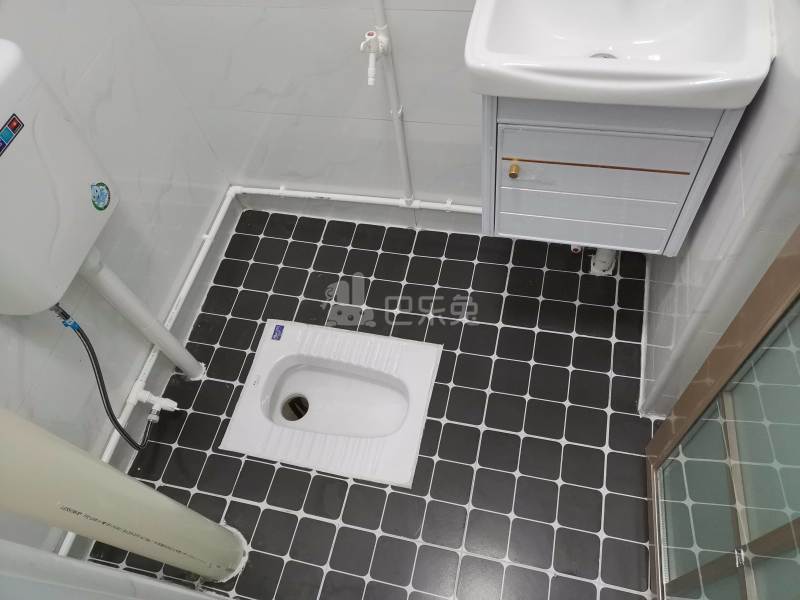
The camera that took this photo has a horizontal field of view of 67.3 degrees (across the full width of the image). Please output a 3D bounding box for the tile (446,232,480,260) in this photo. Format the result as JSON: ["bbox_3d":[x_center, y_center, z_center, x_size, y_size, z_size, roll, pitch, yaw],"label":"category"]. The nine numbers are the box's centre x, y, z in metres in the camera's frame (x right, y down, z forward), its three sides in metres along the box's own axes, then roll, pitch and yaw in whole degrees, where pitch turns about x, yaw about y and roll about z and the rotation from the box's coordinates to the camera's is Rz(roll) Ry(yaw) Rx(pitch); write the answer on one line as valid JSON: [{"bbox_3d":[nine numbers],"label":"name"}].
[{"bbox_3d":[0.194,-0.159,1.836,0.097,0.010,0.097,7,60,14],"label":"tile"}]

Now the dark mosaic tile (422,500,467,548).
[{"bbox_3d":[0.106,0.533,1.425,0.097,0.009,0.097,8,61,13],"label":"dark mosaic tile"}]

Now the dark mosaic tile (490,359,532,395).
[{"bbox_3d":[0.293,0.205,1.590,0.096,0.008,0.096,7,61,14],"label":"dark mosaic tile"}]

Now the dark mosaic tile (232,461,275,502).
[{"bbox_3d":[-0.375,0.469,1.539,0.096,0.009,0.096,8,60,14],"label":"dark mosaic tile"}]

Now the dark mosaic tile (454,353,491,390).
[{"bbox_3d":[0.196,0.193,1.613,0.096,0.008,0.096,7,61,14],"label":"dark mosaic tile"}]

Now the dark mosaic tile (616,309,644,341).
[{"bbox_3d":[0.621,0.073,1.624,0.072,0.010,0.097,7,60,14],"label":"dark mosaic tile"}]

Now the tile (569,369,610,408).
[{"bbox_3d":[0.492,0.233,1.559,0.096,0.010,0.096,7,61,14],"label":"tile"}]

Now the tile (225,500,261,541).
[{"bbox_3d":[-0.398,0.552,1.494,0.096,0.008,0.096,8,61,14],"label":"tile"}]

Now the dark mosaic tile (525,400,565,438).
[{"bbox_3d":[0.367,0.303,1.520,0.095,0.010,0.095,8,61,14],"label":"dark mosaic tile"}]

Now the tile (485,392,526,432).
[{"bbox_3d":[0.274,0.294,1.558,0.096,0.010,0.096,7,61,14],"label":"tile"}]

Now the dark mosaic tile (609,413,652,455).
[{"bbox_3d":[0.568,0.332,1.487,0.096,0.010,0.096,7,61,14],"label":"dark mosaic tile"}]

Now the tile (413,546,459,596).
[{"bbox_3d":[0.084,0.617,1.374,0.096,0.009,0.096,8,60,14],"label":"tile"}]

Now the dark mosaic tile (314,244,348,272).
[{"bbox_3d":[-0.213,-0.126,1.875,0.096,0.008,0.096,8,61,14],"label":"dark mosaic tile"}]

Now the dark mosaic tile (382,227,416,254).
[{"bbox_3d":[-0.002,-0.183,1.873,0.095,0.010,0.090,8,61,14],"label":"dark mosaic tile"}]

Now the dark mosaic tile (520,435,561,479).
[{"bbox_3d":[0.345,0.388,1.470,0.096,0.009,0.096,8,60,14],"label":"dark mosaic tile"}]

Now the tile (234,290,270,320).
[{"bbox_3d":[-0.455,0.017,1.824,0.097,0.009,0.097,8,61,13],"label":"tile"}]

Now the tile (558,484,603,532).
[{"bbox_3d":[0.418,0.486,1.402,0.095,0.010,0.095,8,61,14],"label":"tile"}]

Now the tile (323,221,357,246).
[{"bbox_3d":[-0.195,-0.212,1.922,0.096,0.008,0.096,7,61,14],"label":"tile"}]

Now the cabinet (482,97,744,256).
[{"bbox_3d":[0.382,-0.358,1.168,0.392,0.406,0.328,7,61,14],"label":"cabinet"}]

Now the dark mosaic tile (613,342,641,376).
[{"bbox_3d":[0.593,0.156,1.570,0.071,0.008,0.096,7,61,14],"label":"dark mosaic tile"}]

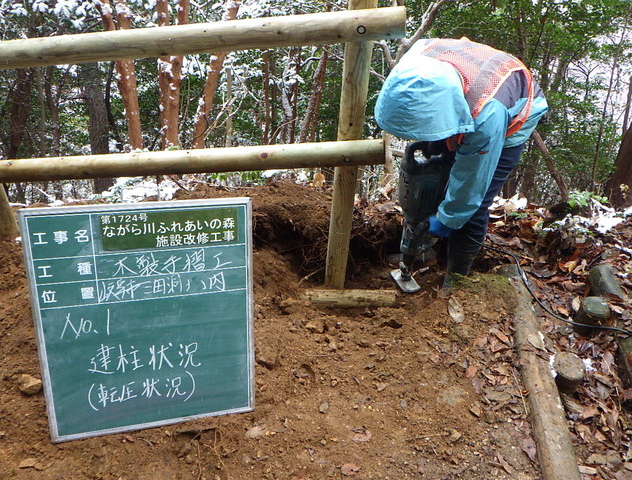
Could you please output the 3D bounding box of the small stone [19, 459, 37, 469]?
[{"bbox_3d":[-0.698,0.543,1.259,0.036,0.012,0.021,-2,31,-9],"label":"small stone"}]

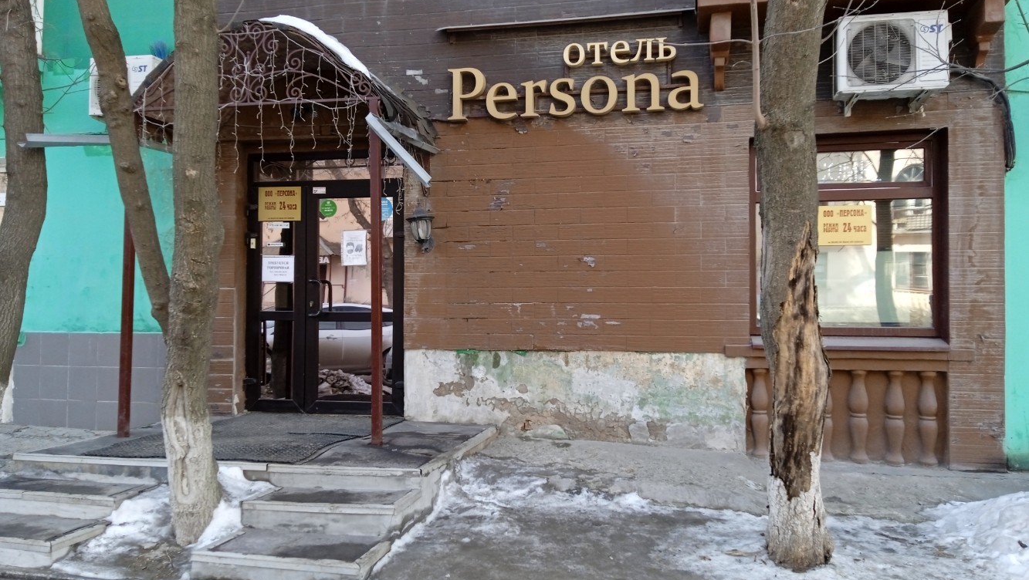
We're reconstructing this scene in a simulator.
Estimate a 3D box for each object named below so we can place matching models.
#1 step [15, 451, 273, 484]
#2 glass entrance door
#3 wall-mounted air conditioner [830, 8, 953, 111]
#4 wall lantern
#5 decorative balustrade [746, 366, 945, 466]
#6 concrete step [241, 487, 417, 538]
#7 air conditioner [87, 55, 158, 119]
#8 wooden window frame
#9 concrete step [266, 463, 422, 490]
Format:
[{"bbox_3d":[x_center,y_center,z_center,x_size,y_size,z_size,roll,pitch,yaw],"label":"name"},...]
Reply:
[{"bbox_3d":[-2.365,1.141,5.349,1.780,0.145,0.250,0,-1,13],"label":"step"},{"bbox_3d":[-1.648,0.054,7.196,1.480,2.050,0.100,0,-1,13],"label":"glass entrance door"},{"bbox_3d":[2.631,-1.628,5.853,0.721,0.562,0.270,0,-1,13],"label":"wall-mounted air conditioner"},{"bbox_3d":[-0.743,-0.487,6.662,0.220,0.362,0.300,0,-1,13],"label":"wall lantern"},{"bbox_3d":[2.442,0.918,6.204,1.385,0.667,0.160,0,-1,13],"label":"decorative balustrade"},{"bbox_3d":[-1.051,1.274,4.857,0.900,0.152,0.430,0,-1,13],"label":"concrete step"},{"bbox_3d":[-3.351,-1.750,7.264,0.617,0.501,0.260,0,-1,13],"label":"air conditioner"},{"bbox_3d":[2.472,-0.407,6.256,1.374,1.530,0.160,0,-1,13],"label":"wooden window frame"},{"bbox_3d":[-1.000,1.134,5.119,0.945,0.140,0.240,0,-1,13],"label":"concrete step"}]

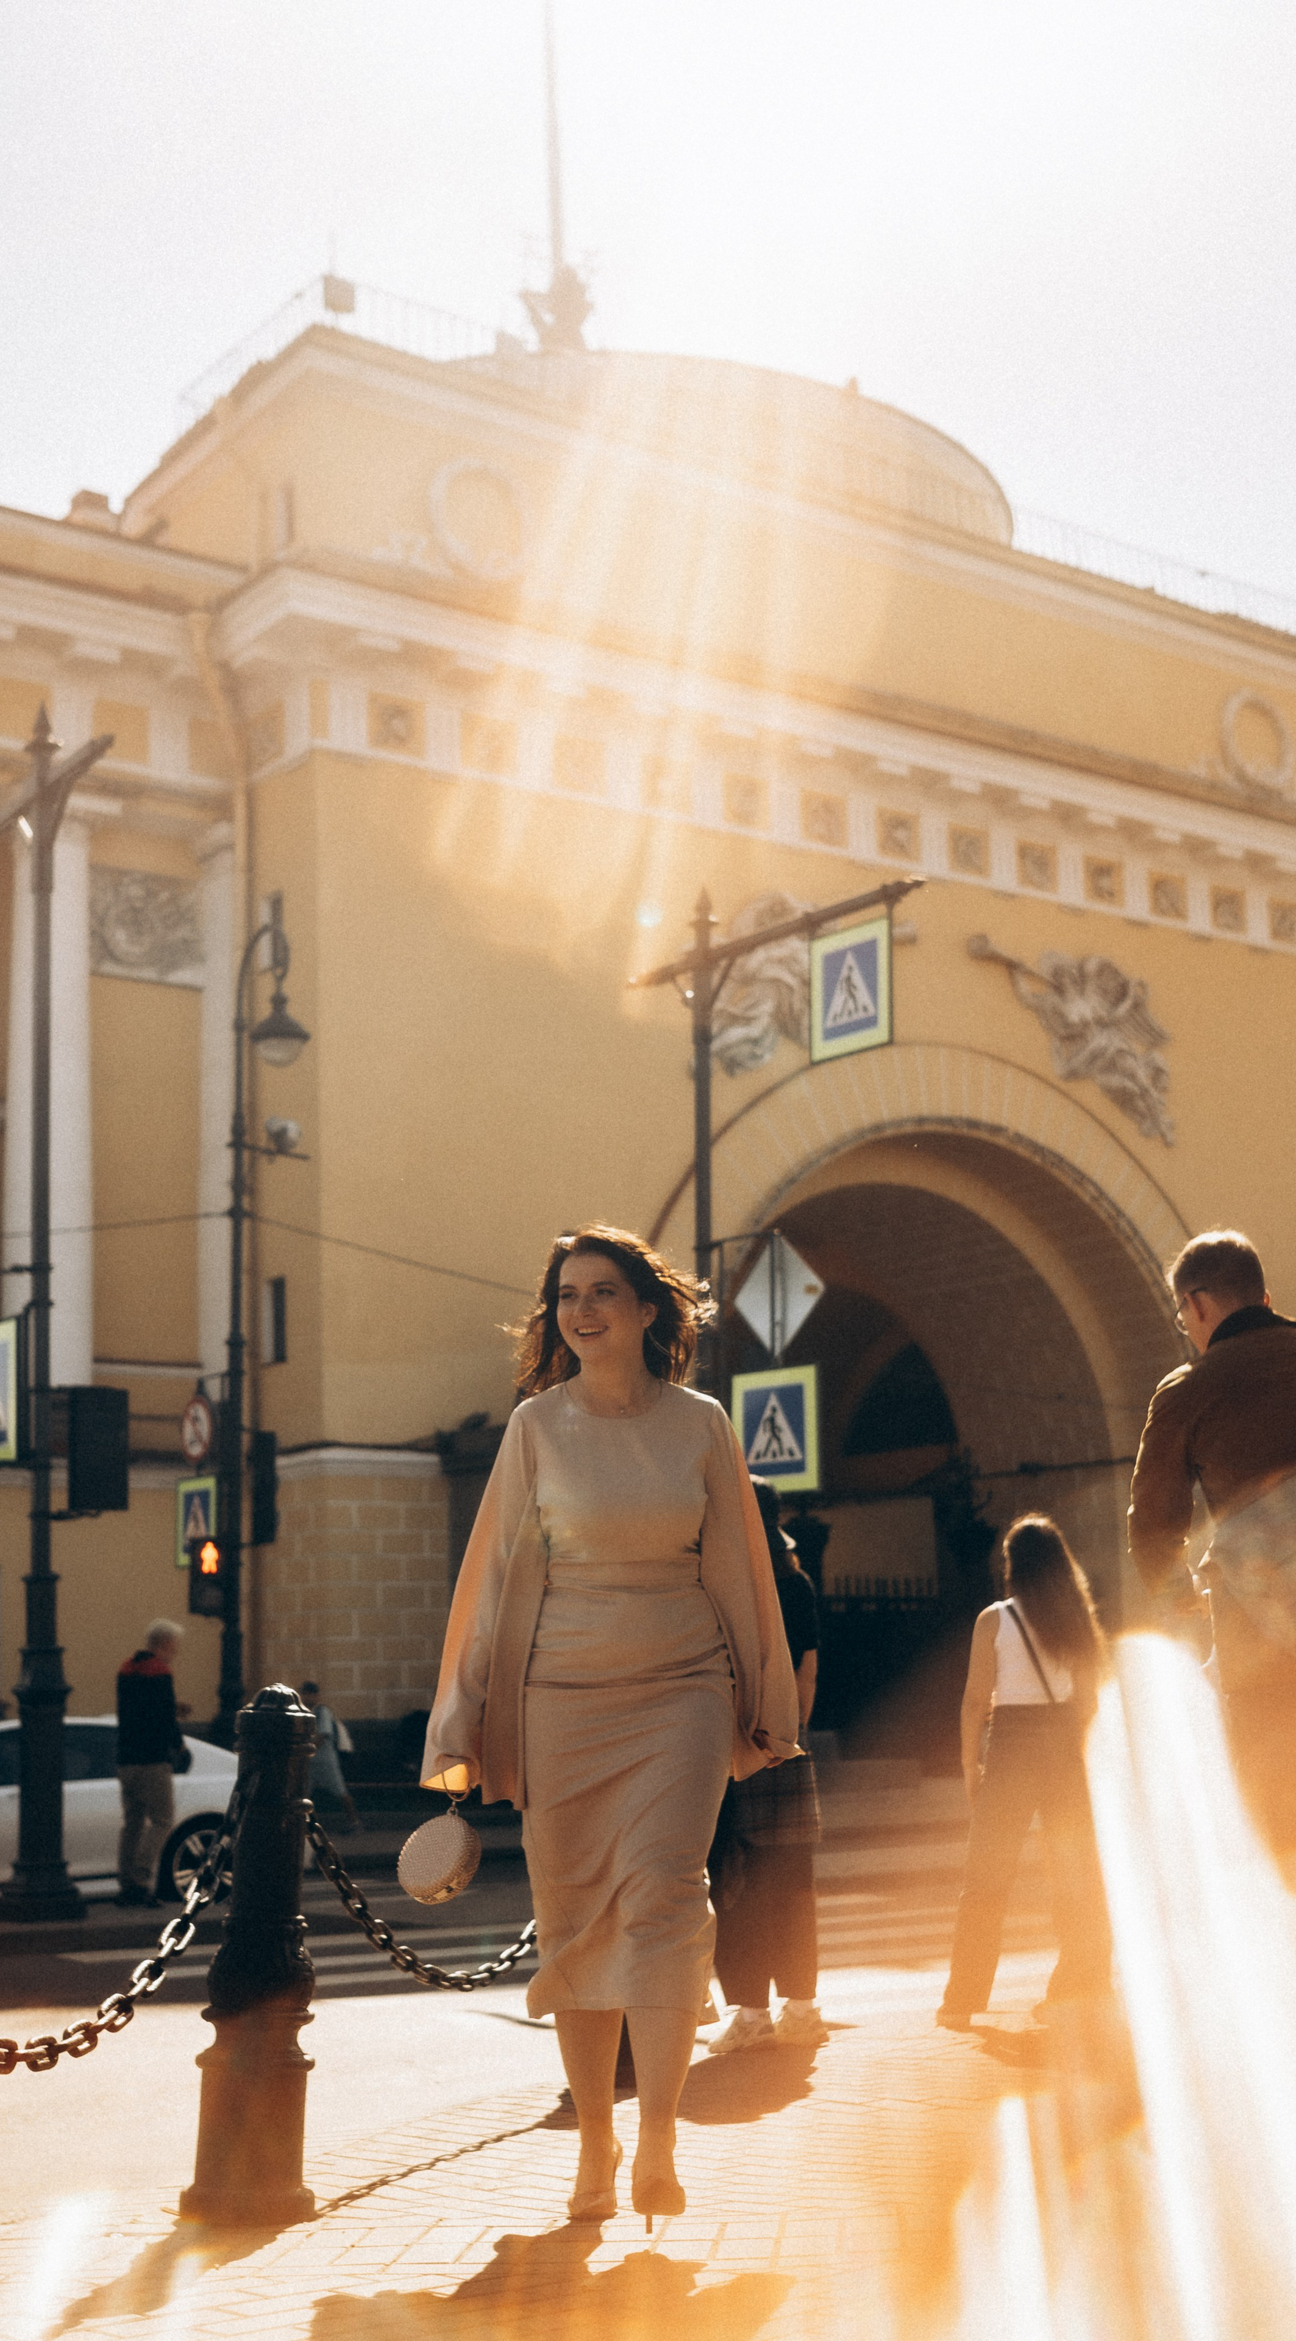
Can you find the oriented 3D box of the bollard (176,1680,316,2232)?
[{"bbox_3d":[-0.685,1.372,4.160,0.240,0.895,0.240,2,-10,0],"label":"bollard"}]

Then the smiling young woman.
[{"bbox_3d":[-0.075,0.955,4.184,0.650,1.731,0.420,-3,-10,5],"label":"smiling young woman"}]

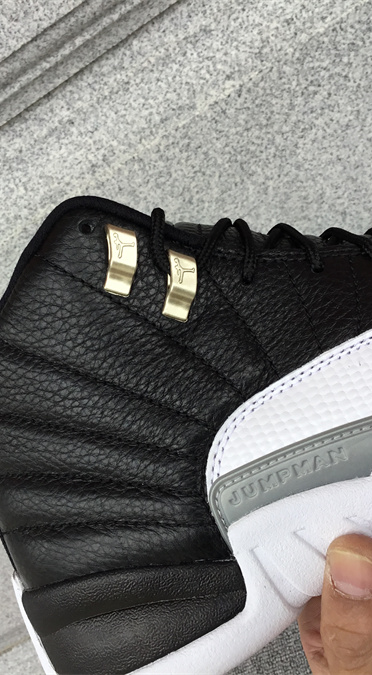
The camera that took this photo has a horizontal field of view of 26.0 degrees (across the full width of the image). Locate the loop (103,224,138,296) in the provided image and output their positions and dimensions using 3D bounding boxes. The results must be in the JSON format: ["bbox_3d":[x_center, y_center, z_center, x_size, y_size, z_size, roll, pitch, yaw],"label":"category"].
[{"bbox_3d":[-0.023,-0.027,0.282,0.006,0.010,0.024,155,119,-62],"label":"loop"}]

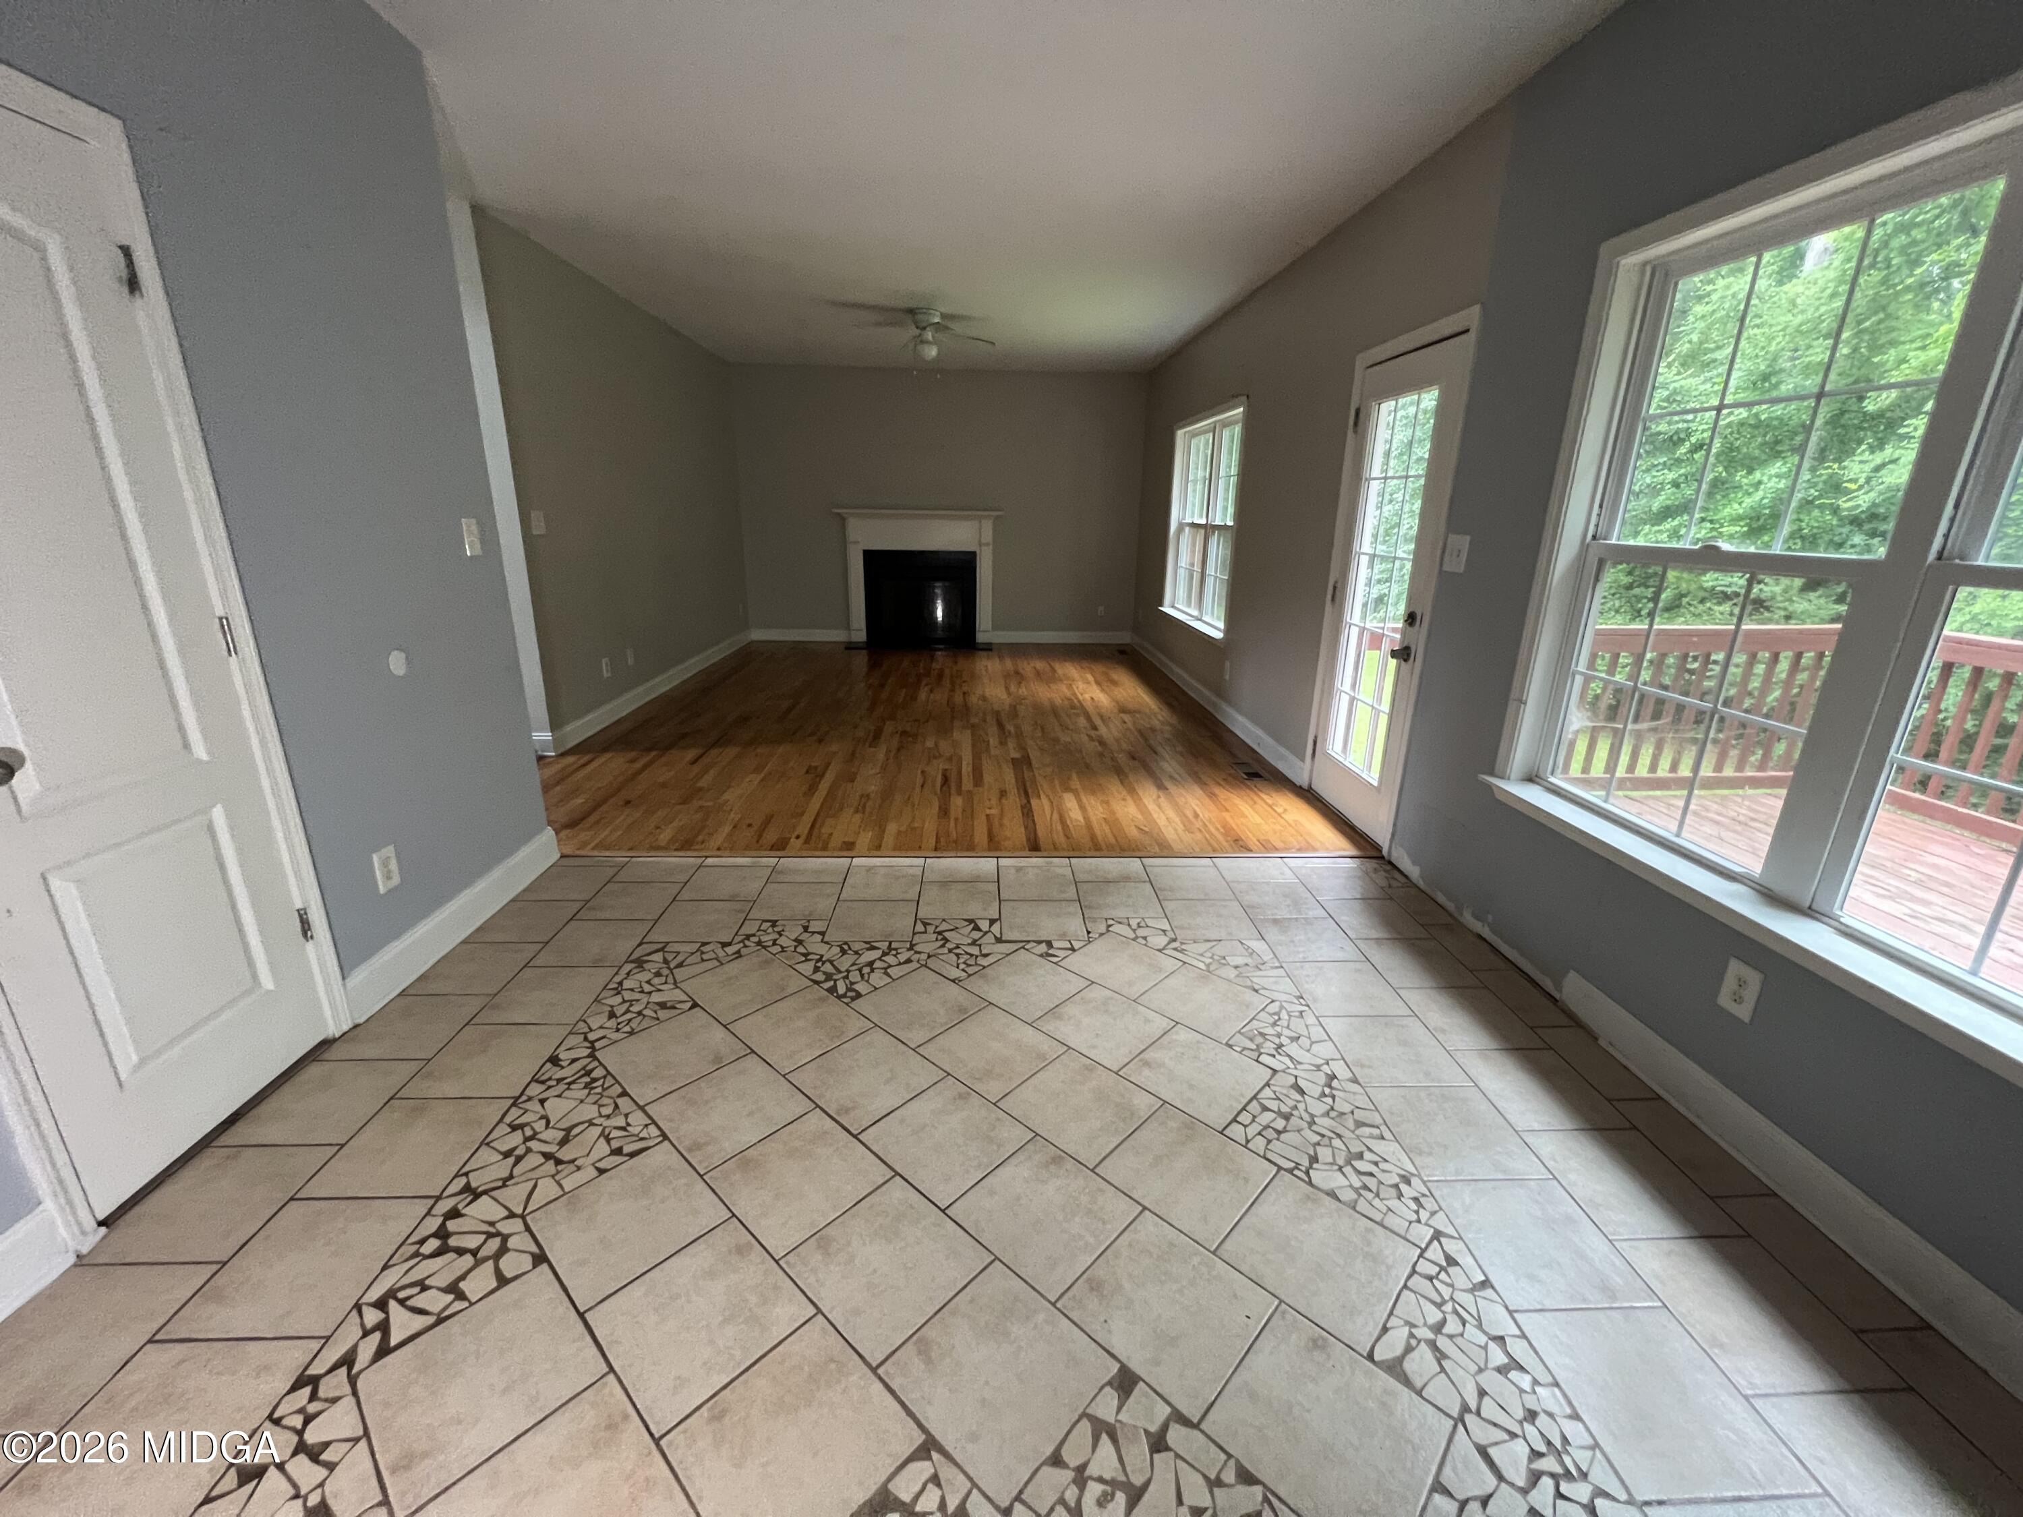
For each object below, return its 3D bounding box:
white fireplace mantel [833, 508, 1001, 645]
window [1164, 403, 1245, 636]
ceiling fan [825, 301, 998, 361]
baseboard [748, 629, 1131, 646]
[{"bbox_3d":[-0.980,-1.935,8.241,1.800,1.400,0.200,0,18,-3],"label":"white fireplace mantel"},{"bbox_3d":[1.524,-1.911,6.195,0.120,1.620,2.020,0,18,-3],"label":"window"},{"bbox_3d":[-0.596,-3.031,5.393,1.220,0.350,1.220,0,18,-3],"label":"ceiling fan"},{"bbox_3d":[-0.749,-1.364,8.518,4.260,0.128,0.020,0,18,-3],"label":"baseboard"}]

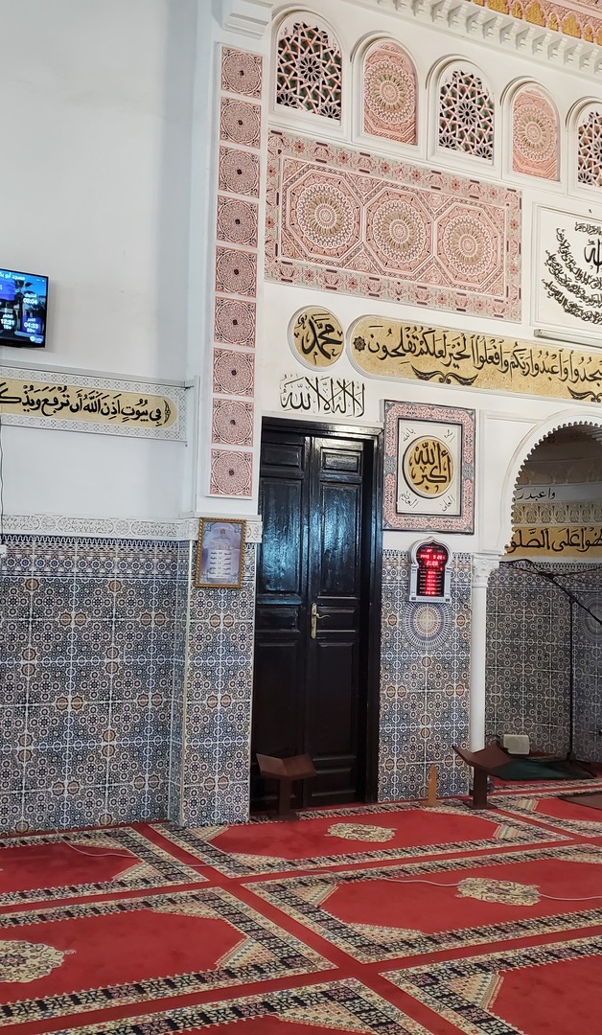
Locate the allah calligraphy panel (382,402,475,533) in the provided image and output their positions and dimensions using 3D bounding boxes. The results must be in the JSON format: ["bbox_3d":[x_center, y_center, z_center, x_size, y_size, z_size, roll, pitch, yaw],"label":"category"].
[{"bbox_3d":[0.926,-0.351,7.455,0.783,0.919,0.040,3,-3,-27],"label":"allah calligraphy panel"}]

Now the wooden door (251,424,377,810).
[{"bbox_3d":[0.078,0.660,7.152,1.040,2.630,0.120,3,-4,-27],"label":"wooden door"}]

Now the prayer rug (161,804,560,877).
[{"bbox_3d":[0.393,1.944,6.396,2.293,0.015,1.172,3,-3,-27],"label":"prayer rug"}]

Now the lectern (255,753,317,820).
[{"bbox_3d":[-0.106,1.738,6.693,0.364,0.404,0.242,2,-3,-12],"label":"lectern"}]

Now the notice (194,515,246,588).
[{"bbox_3d":[-0.495,0.225,6.488,0.305,0.422,0.025,3,3,-27],"label":"notice"}]

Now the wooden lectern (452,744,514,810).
[{"bbox_3d":[1.259,1.811,7.256,0.364,0.404,0.242,3,-3,-24],"label":"wooden lectern"}]

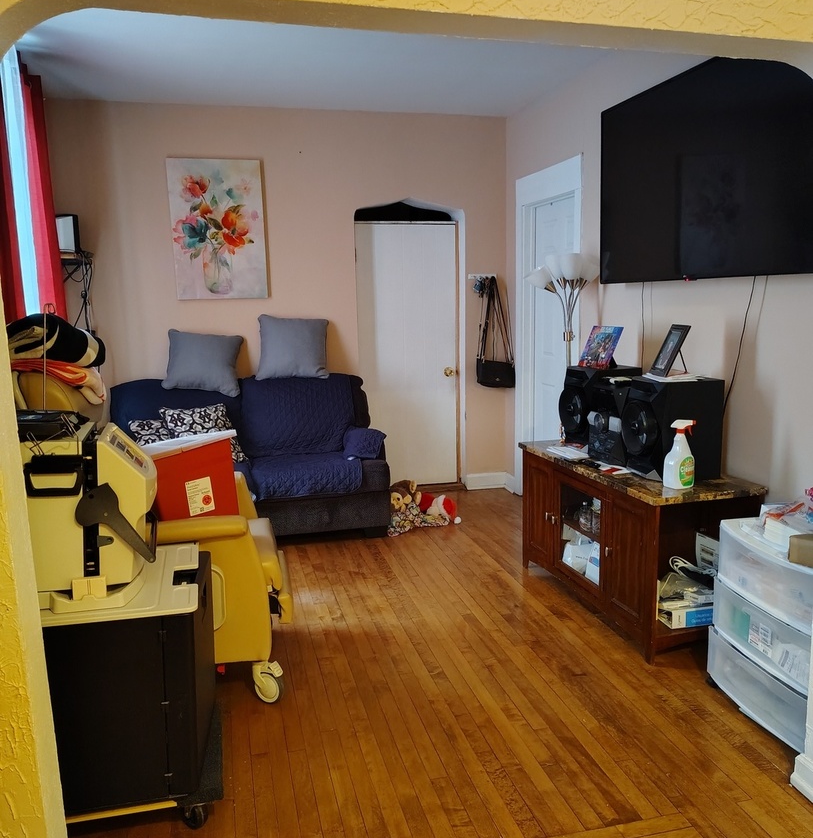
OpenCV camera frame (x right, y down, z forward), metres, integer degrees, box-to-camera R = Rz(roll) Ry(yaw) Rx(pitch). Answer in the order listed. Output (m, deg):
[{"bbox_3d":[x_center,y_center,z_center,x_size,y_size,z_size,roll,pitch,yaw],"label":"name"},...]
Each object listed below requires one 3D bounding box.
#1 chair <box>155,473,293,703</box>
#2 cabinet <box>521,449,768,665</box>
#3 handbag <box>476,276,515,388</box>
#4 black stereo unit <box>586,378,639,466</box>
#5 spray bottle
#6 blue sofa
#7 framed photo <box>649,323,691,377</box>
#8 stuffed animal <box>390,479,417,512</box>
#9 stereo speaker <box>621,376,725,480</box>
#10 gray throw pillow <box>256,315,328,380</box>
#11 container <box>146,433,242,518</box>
[{"bbox_3d":[-0.923,0.402,2.828,0.930,1.190,0.790,-3,9,-14],"label":"chair"},{"bbox_3d":[1.009,0.531,3.491,0.504,0.667,1.224,-3,9,-16],"label":"cabinet"},{"bbox_3d":[0.622,-0.624,5.466,0.260,0.800,0.140,-3,9,-14],"label":"handbag"},{"bbox_3d":[1.034,0.006,3.436,0.300,0.374,0.270,-3,9,-16],"label":"black stereo unit"},{"bbox_3d":[1.084,0.133,2.970,0.115,0.268,0.070,-3,9,-13],"label":"spray bottle"},{"bbox_3d":[-1.001,0.230,4.740,1.680,0.960,0.920,-3,9,-14],"label":"blue sofa"},{"bbox_3d":[1.134,-0.279,3.175,0.060,0.223,0.180,23,7,-5],"label":"framed photo"},{"bbox_3d":[-0.036,0.527,4.910,0.230,0.240,0.240,-1,8,1],"label":"stuffed animal"},{"bbox_3d":[1.118,0.033,3.179,0.310,0.405,0.275,-3,9,-13],"label":"stereo speaker"},{"bbox_3d":[-0.770,-0.481,5.044,0.460,0.430,0.140,0,-7,-13],"label":"gray throw pillow"},{"bbox_3d":[-0.819,0.279,2.957,0.360,0.420,0.270,-12,8,-15],"label":"container"}]

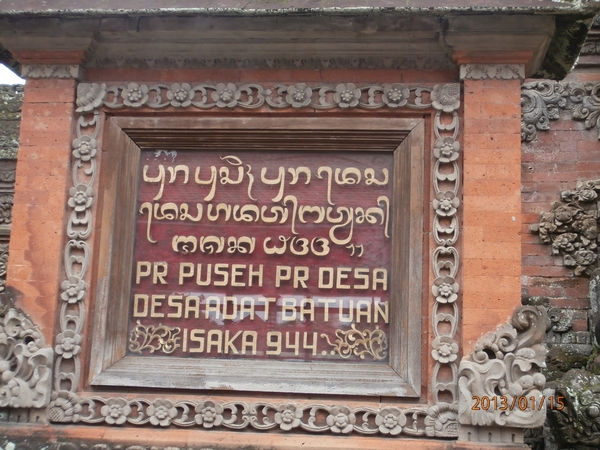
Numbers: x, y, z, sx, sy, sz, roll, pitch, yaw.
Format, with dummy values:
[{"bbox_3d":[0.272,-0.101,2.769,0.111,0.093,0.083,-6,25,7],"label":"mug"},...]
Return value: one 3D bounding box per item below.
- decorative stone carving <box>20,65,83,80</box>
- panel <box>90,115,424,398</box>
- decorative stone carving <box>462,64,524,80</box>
[{"bbox_3d":[-0.933,-0.567,3.085,0.221,0.053,0.065,1,-9,5],"label":"decorative stone carving"},{"bbox_3d":[-0.146,0.099,2.963,1.170,0.991,0.070,1,-9,5],"label":"panel"},{"bbox_3d":[0.689,-0.538,2.934,0.225,0.053,0.065,1,-9,5],"label":"decorative stone carving"}]

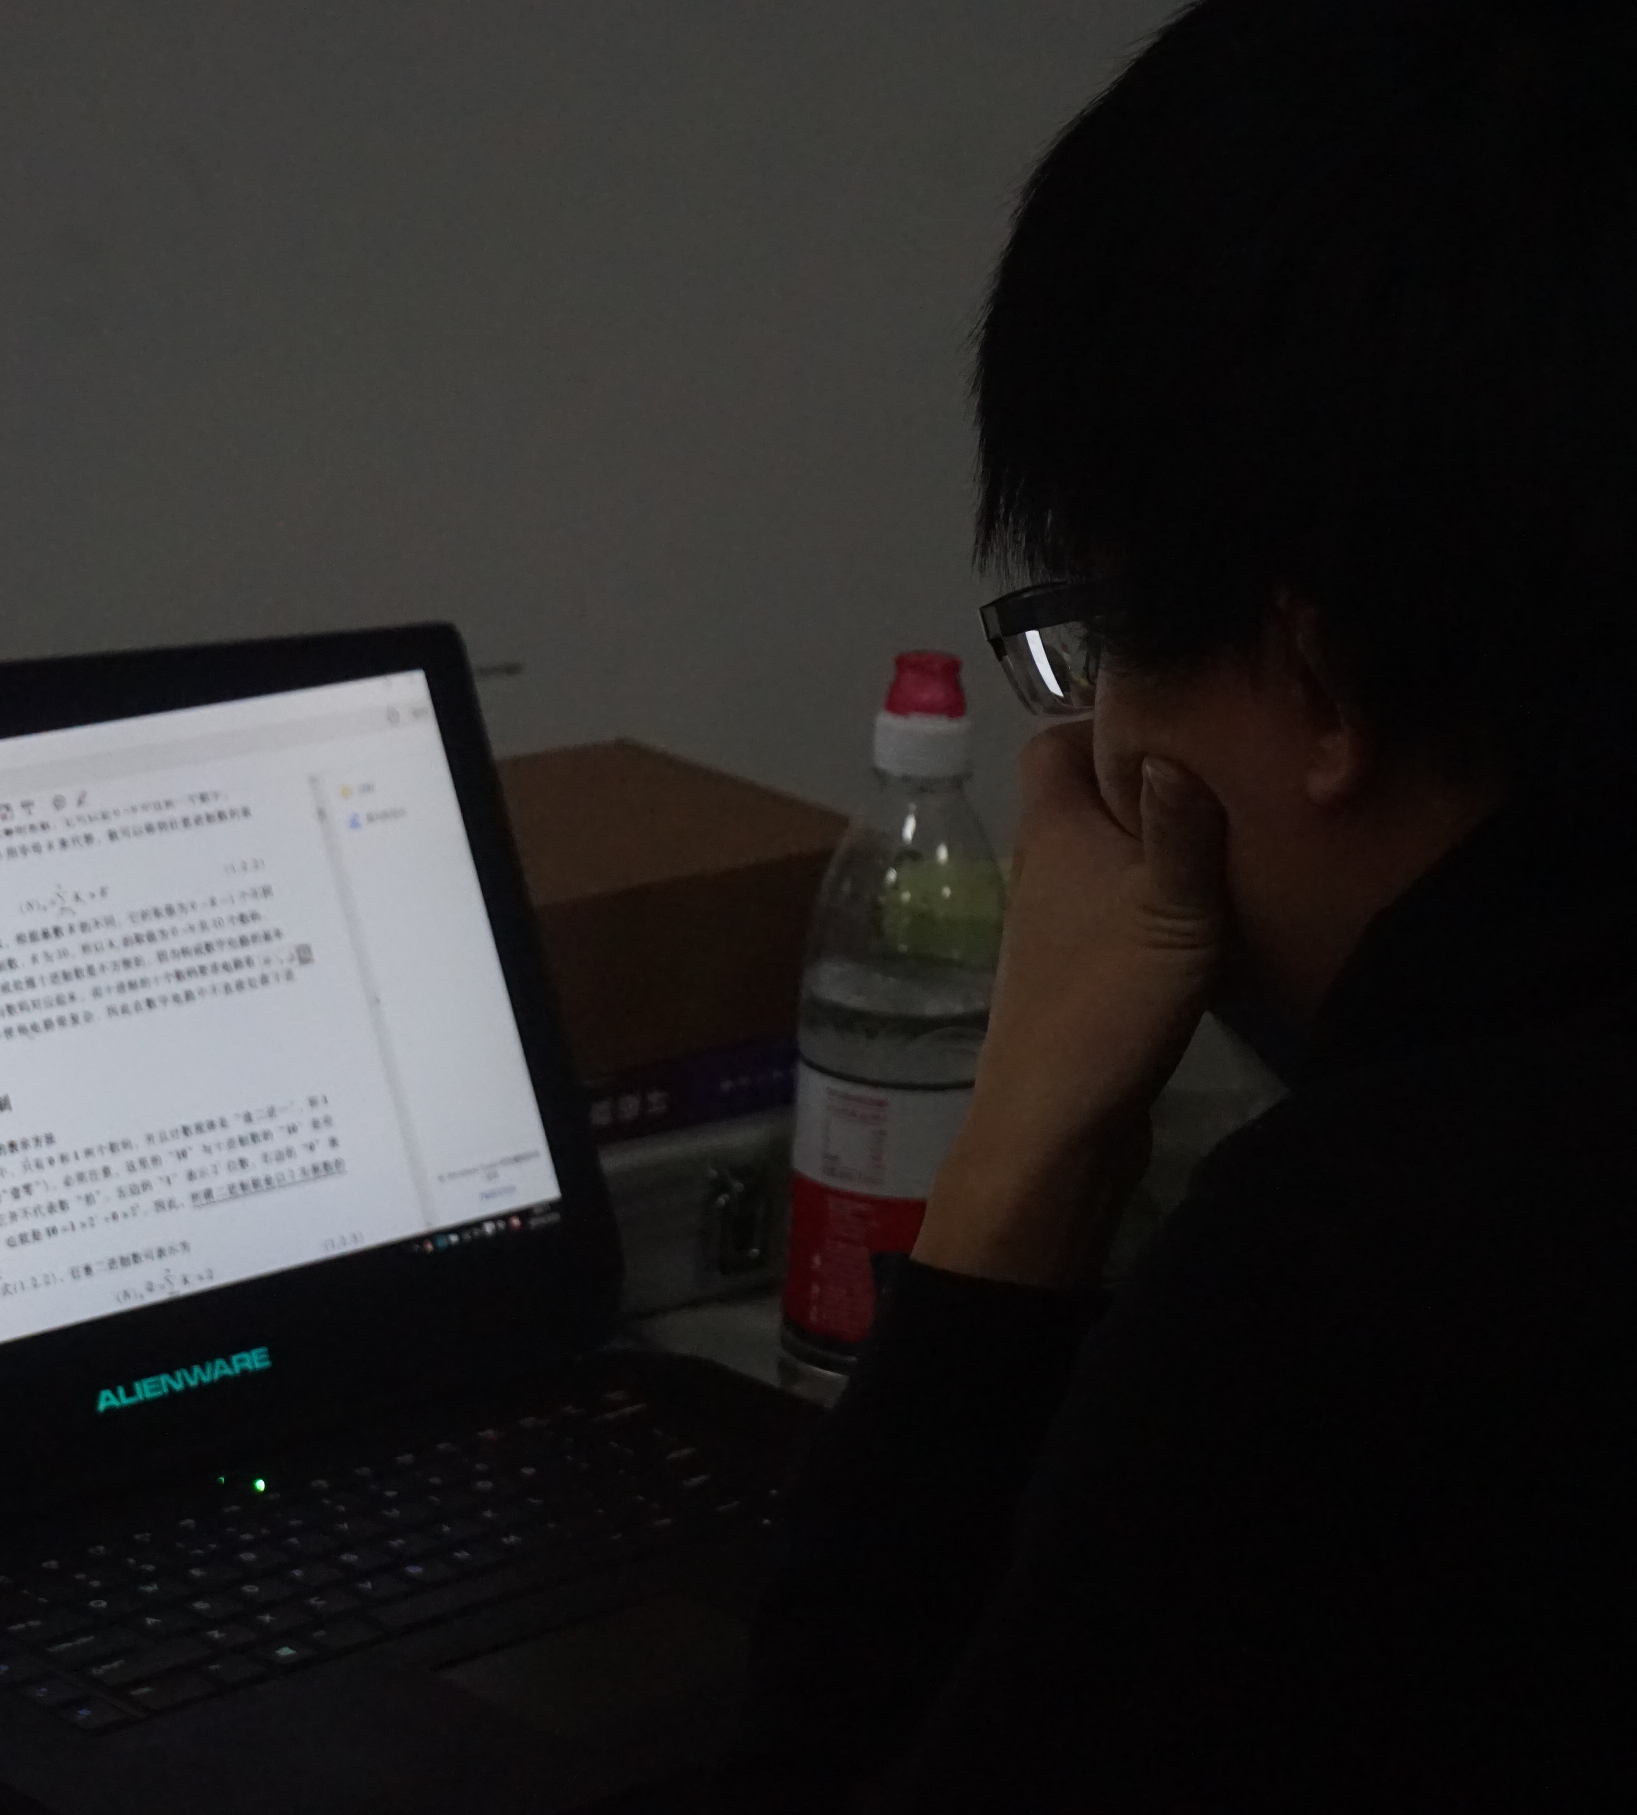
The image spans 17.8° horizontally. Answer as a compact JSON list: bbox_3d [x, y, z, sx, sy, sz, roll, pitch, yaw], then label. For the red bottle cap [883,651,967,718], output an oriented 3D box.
[{"bbox_3d":[0.035,-0.073,1.720,0.026,0.019,0.026,4,16,0],"label":"red bottle cap"}]

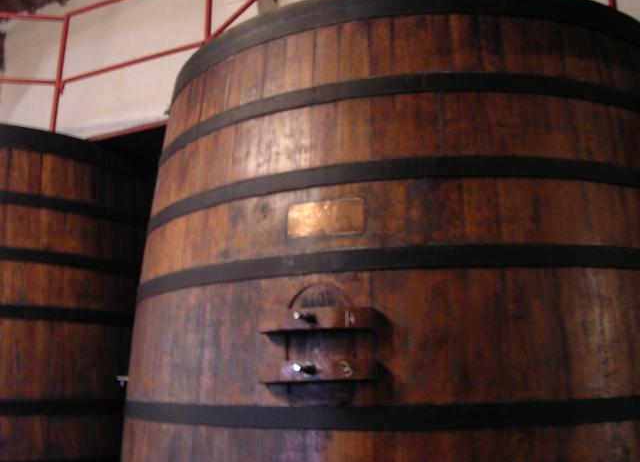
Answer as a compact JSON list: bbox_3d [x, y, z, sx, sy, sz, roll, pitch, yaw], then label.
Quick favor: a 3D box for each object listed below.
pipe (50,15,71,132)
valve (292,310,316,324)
[{"bbox_3d":[-2.013,-1.175,5.428,0.045,1.085,0.045,1,-12,0],"label":"pipe"},{"bbox_3d":[-0.058,0.328,2.690,0.045,0.042,0.140,-6,-13,22],"label":"valve"}]

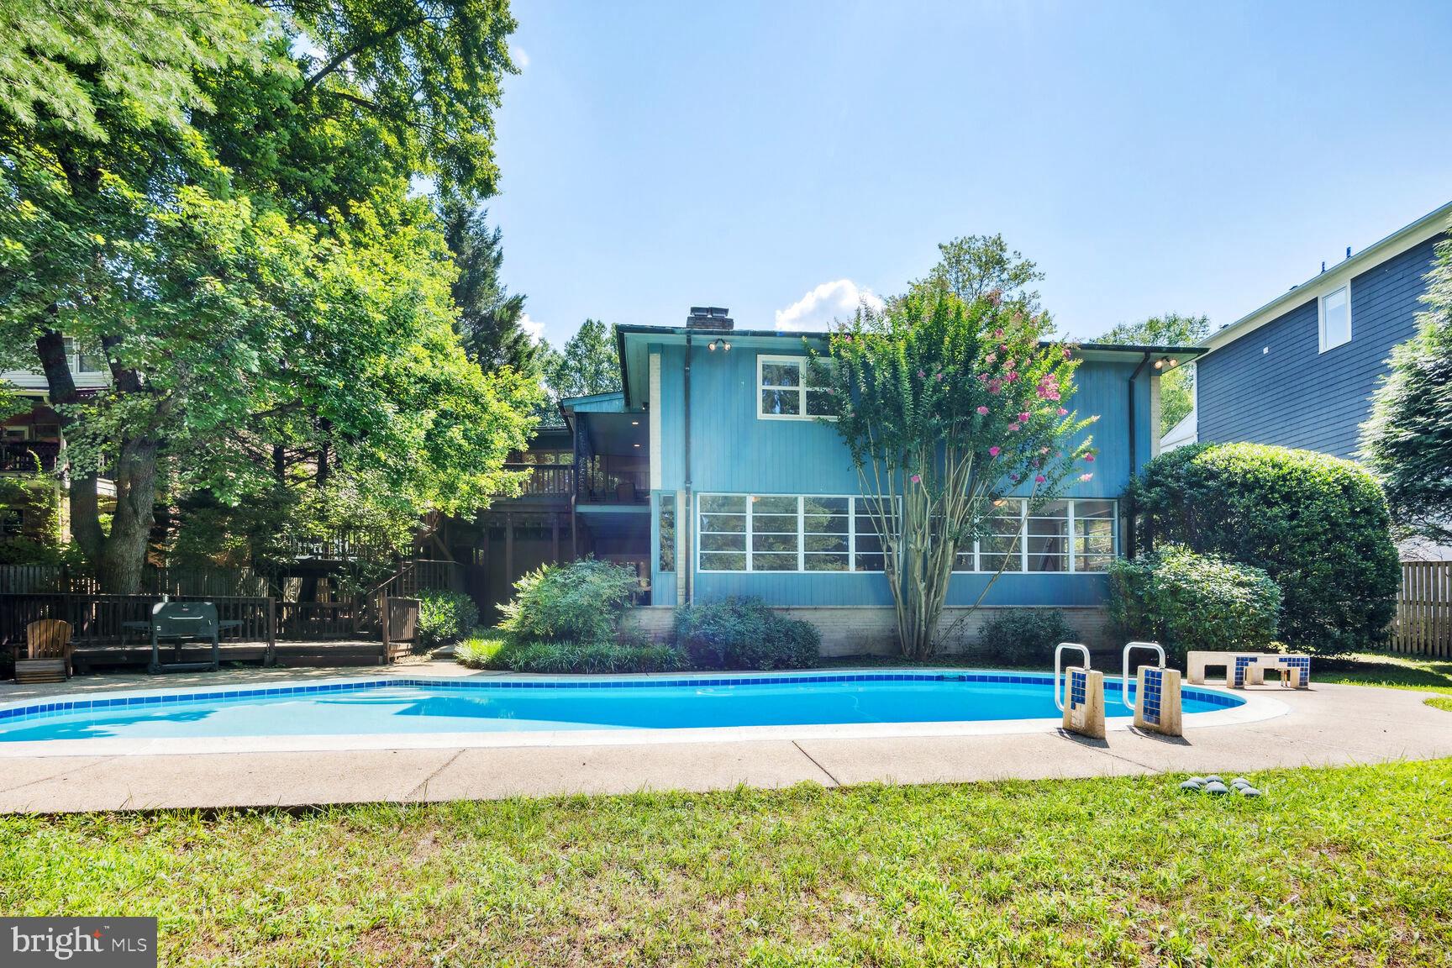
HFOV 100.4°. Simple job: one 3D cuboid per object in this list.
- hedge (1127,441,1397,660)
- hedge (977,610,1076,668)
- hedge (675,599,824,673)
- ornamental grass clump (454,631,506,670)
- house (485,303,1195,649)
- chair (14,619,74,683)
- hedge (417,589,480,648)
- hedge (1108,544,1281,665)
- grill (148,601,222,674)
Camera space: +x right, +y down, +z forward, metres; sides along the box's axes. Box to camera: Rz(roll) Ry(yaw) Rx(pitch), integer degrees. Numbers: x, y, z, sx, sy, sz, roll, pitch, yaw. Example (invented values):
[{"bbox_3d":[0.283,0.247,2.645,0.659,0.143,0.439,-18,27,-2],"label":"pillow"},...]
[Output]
[{"bbox_3d":[11.456,1.355,12.900,4.900,4.400,3.400,1,-6,-6],"label":"hedge"},{"bbox_3d":[5.616,2.819,11.300,1.750,0.950,1.300,1,-6,-6],"label":"hedge"},{"bbox_3d":[0.364,2.570,10.500,2.500,1.200,1.650,1,-6,-6],"label":"hedge"},{"bbox_3d":[-4.201,2.840,10.300,0.900,0.430,0.850,0,-6,-5],"label":"ornamental grass clump"},{"bbox_3d":[1.900,0.200,16.000,14.500,7.100,9.000,1,-6,-6],"label":"house"},{"bbox_3d":[-9.878,2.410,8.800,0.740,0.880,0.850,4,-7,-31],"label":"chair"},{"bbox_3d":[-6.078,2.946,13.200,1.300,1.250,1.250,1,-6,-6],"label":"hedge"},{"bbox_3d":[8.918,2.254,11.500,2.900,2.150,2.100,1,-6,-6],"label":"hedge"},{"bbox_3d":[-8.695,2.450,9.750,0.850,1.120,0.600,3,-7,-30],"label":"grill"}]

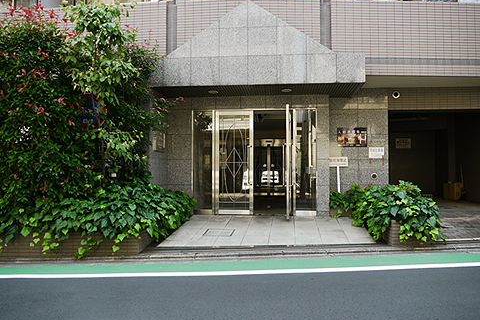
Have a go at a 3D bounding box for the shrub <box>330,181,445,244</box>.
[{"bbox_3d":[2.340,0.770,6.550,1.300,0.870,2.000,0,1,5],"label":"shrub"}]

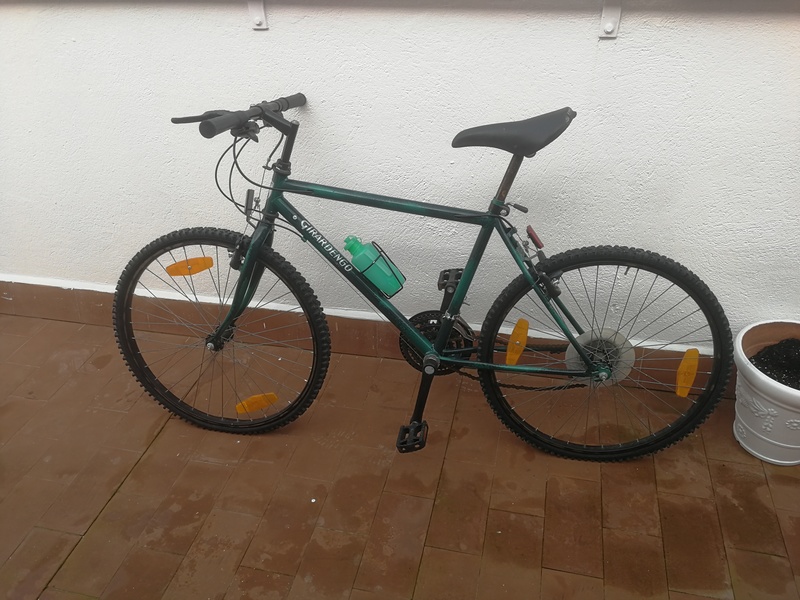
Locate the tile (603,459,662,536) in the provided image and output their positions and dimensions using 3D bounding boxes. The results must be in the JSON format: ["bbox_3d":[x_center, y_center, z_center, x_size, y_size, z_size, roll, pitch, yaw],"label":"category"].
[{"bbox_3d":[0.611,0.507,1.675,0.140,0.012,0.280,6,35,12],"label":"tile"}]

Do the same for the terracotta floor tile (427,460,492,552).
[{"bbox_3d":[0.165,0.544,1.651,0.140,0.012,0.280,6,35,12],"label":"terracotta floor tile"}]

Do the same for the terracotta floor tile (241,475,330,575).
[{"bbox_3d":[-0.287,0.581,1.626,0.140,0.012,0.280,6,35,12],"label":"terracotta floor tile"}]

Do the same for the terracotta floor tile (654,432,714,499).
[{"bbox_3d":[0.808,0.454,1.807,0.142,0.015,0.284,6,36,12],"label":"terracotta floor tile"}]

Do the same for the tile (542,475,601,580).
[{"bbox_3d":[0.455,0.588,1.637,0.142,0.015,0.284,6,36,12],"label":"tile"}]

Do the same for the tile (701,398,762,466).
[{"bbox_3d":[0.956,0.379,1.837,0.140,0.012,0.270,6,35,12],"label":"tile"}]

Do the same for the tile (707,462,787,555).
[{"bbox_3d":[0.891,0.533,1.618,0.140,0.012,0.280,6,35,12],"label":"tile"}]

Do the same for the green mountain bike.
[{"bbox_3d":[0.007,-0.014,1.622,1.670,0.955,0.560,3,24,8],"label":"green mountain bike"}]

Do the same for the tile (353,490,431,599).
[{"bbox_3d":[-0.007,0.609,1.567,0.140,0.012,0.280,6,35,12],"label":"tile"}]

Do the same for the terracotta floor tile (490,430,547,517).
[{"bbox_3d":[0.335,0.478,1.734,0.140,0.012,0.280,6,35,12],"label":"terracotta floor tile"}]

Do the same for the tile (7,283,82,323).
[{"bbox_3d":[-1.377,0.009,2.423,0.285,0.141,0.015,6,19,11],"label":"tile"}]

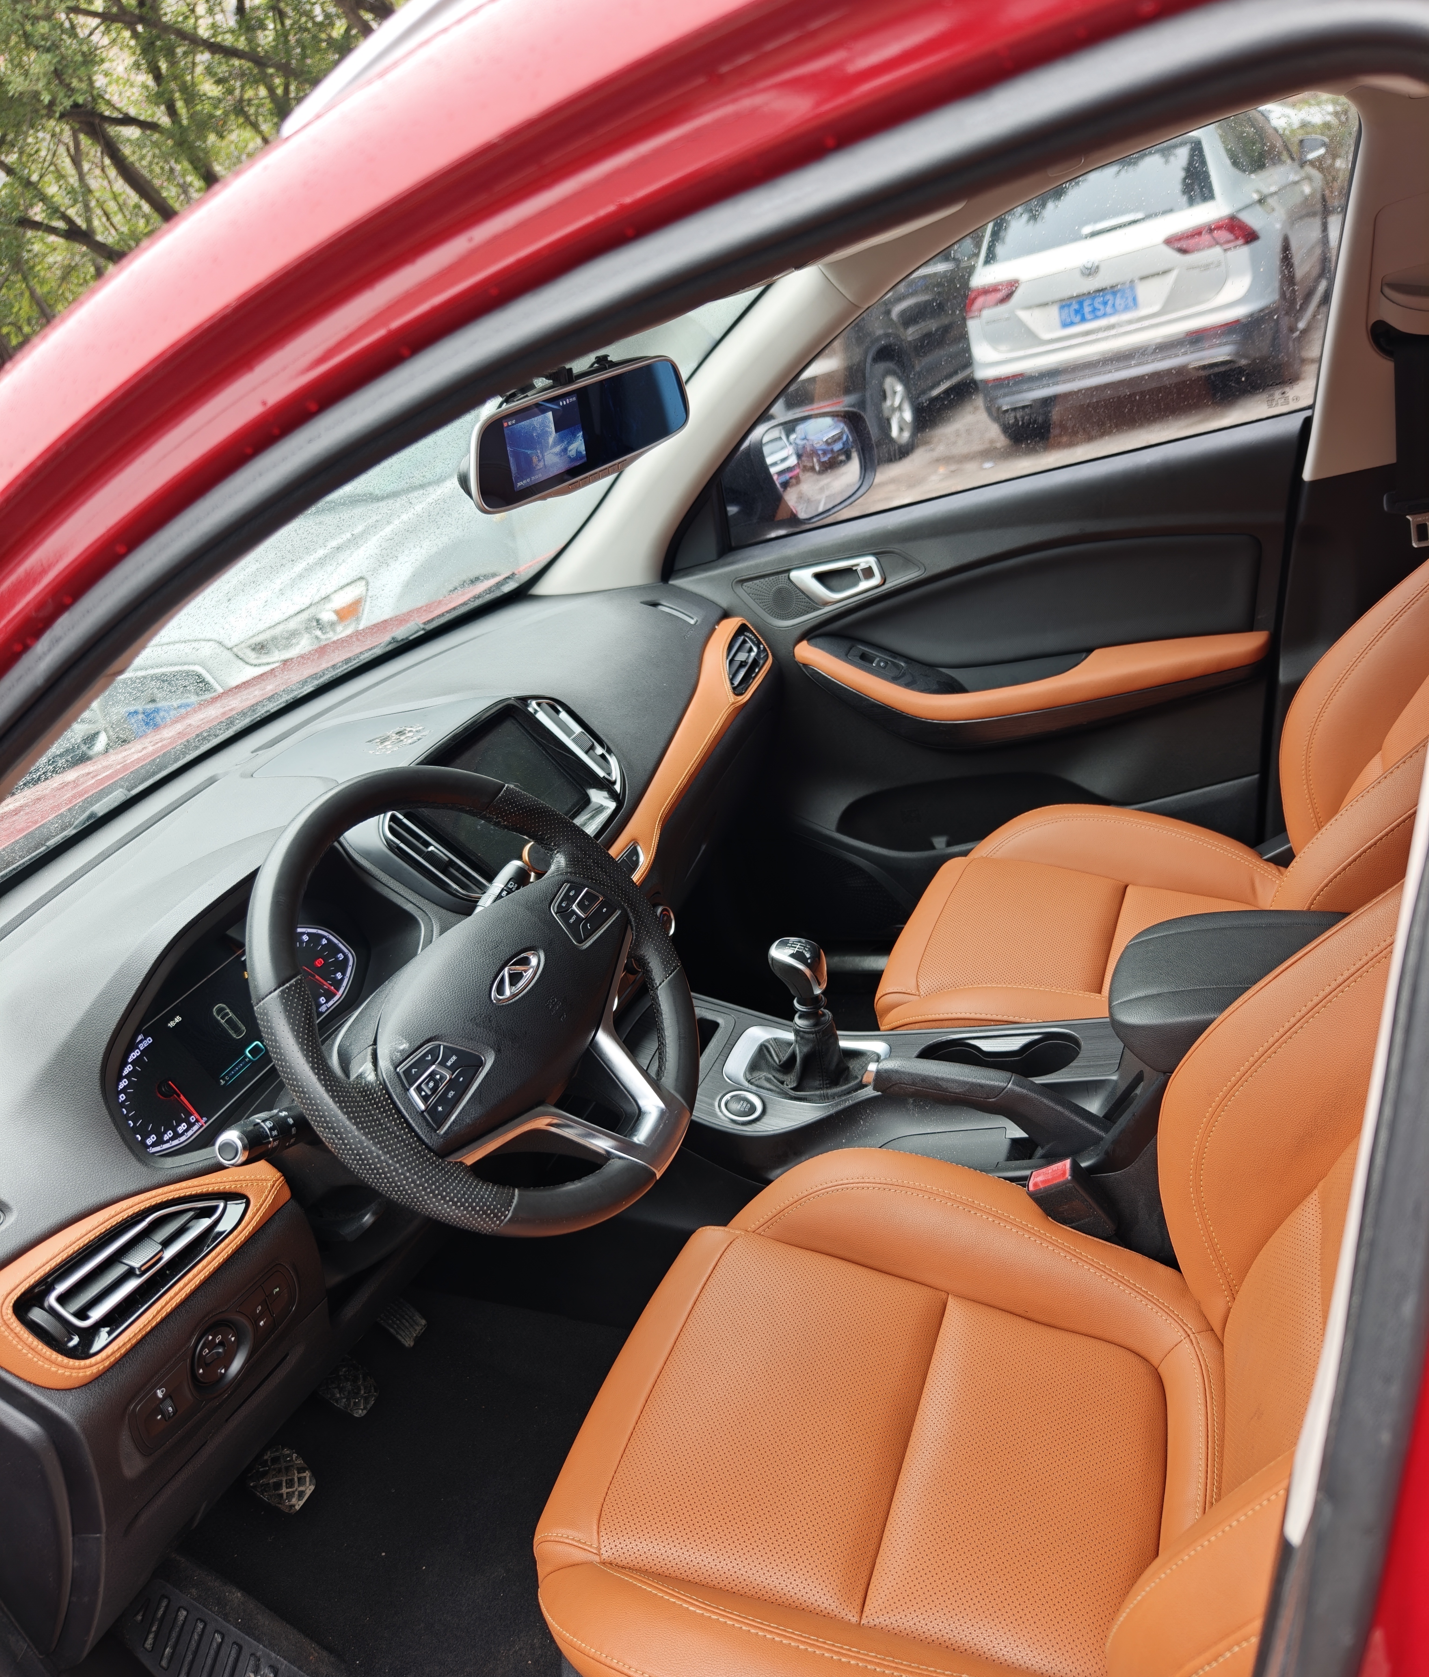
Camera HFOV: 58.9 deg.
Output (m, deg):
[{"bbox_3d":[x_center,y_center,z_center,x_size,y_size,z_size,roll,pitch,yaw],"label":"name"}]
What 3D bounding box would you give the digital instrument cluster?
[{"bbox_3d":[-0.409,0.161,1.074,0.030,0.096,0.280,-32,11,34],"label":"digital instrument cluster"}]

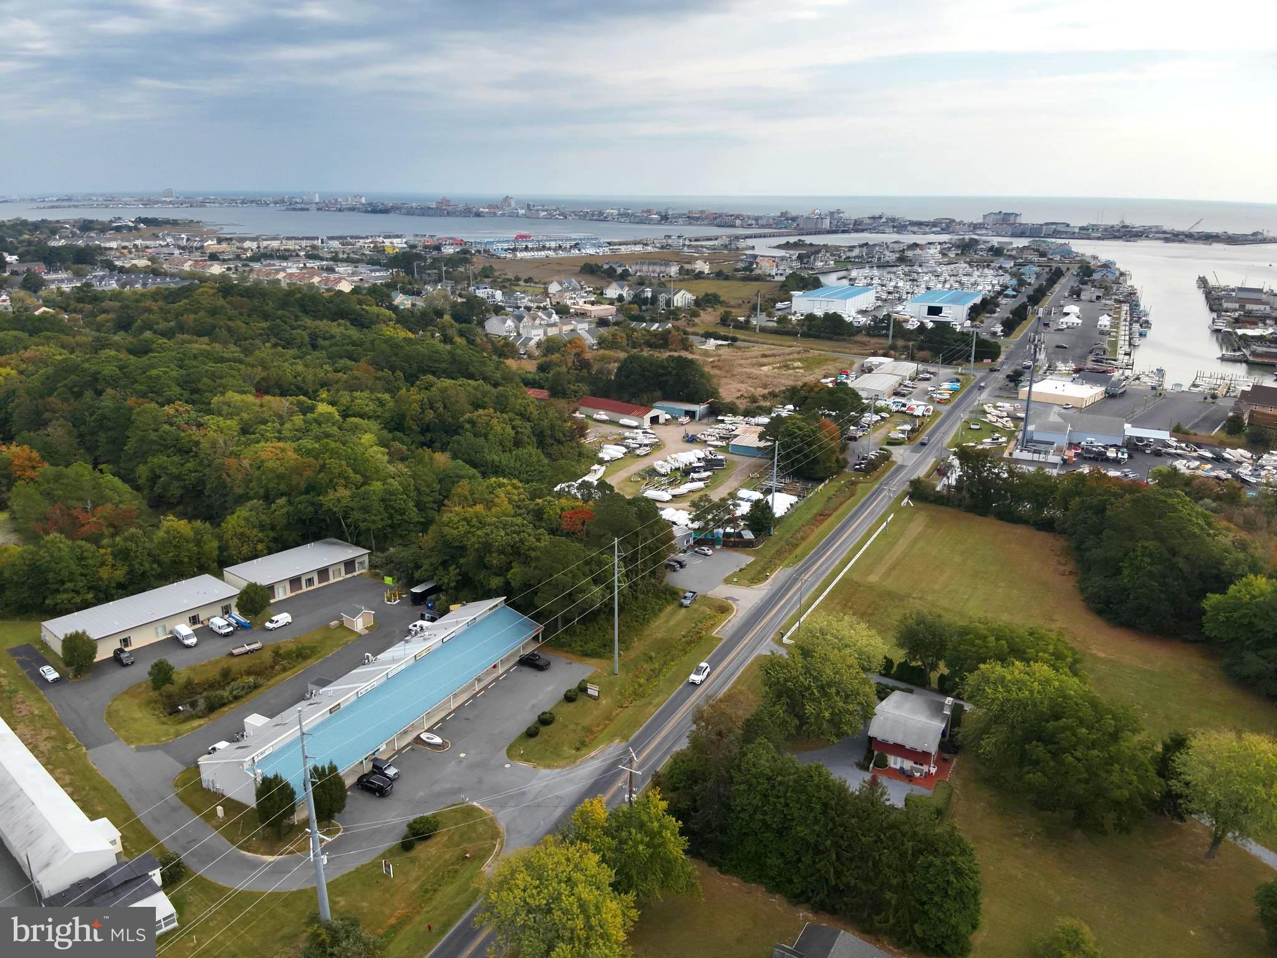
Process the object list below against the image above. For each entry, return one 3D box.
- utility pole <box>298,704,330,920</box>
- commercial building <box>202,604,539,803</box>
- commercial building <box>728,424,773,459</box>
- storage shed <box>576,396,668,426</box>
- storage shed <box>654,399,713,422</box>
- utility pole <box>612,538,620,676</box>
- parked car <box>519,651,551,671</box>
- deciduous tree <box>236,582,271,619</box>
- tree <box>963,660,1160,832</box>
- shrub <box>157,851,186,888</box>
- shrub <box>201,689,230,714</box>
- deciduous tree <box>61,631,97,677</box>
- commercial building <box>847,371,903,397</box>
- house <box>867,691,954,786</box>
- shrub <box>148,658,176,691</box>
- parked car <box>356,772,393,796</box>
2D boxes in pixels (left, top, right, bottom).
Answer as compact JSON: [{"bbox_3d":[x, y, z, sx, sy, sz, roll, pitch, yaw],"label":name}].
[{"bbox_3d":[-36.180,38.700,99.190,3.000,28.800,1.400,10,20,27],"label":"utility pole"},{"bbox_3d":[-38.766,32.459,140.098,18.938,7.509,55.738,10,20,27],"label":"commercial building"},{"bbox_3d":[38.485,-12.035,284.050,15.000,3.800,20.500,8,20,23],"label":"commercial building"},{"bbox_3d":[-6.705,-24.878,319.866,32.283,5.821,11.117,14,23,37],"label":"storage shed"},{"bbox_3d":[14.830,-25.099,323.082,18.800,4.400,9.300,7,19,20],"label":"storage shed"},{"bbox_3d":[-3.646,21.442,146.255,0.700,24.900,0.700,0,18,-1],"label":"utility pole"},{"bbox_3d":[-17.866,31.446,152.661,5.500,1.820,1.950,9,20,26],"label":"parked car"},{"bbox_3d":[-73.485,23.343,169.289,6.200,6.600,6.000,-8,20,-24],"label":"deciduous tree"},{"bbox_3d":[55.205,35.875,116.827,22.500,16.000,19.000,10,20,27],"label":"tree"},{"bbox_3d":[-57.880,48.150,109.760,3.500,4.000,3.500,10,20,27],"label":"shrub"},{"bbox_3d":[-66.700,35.098,139.618,4.400,2.600,4.100,-9,20,-27],"label":"shrub"},{"bbox_3d":[-98.290,30.740,155.200,5.900,8.600,5.900,10,20,27],"label":"deciduous tree"},{"bbox_3d":[104.070,-41.110,388.720,15.300,4.500,31.000,10,20,27],"label":"commercial building"},{"bbox_3d":[41.410,39.140,135.550,9.600,6.700,10.500,9,20,25],"label":"house"},{"bbox_3d":[-82.010,33.440,152.090,4.500,5.600,4.500,10,20,27],"label":"shrub"},{"bbox_3d":[-38.130,43.700,127.690,4.750,1.720,1.920,10,20,27],"label":"parked car"}]

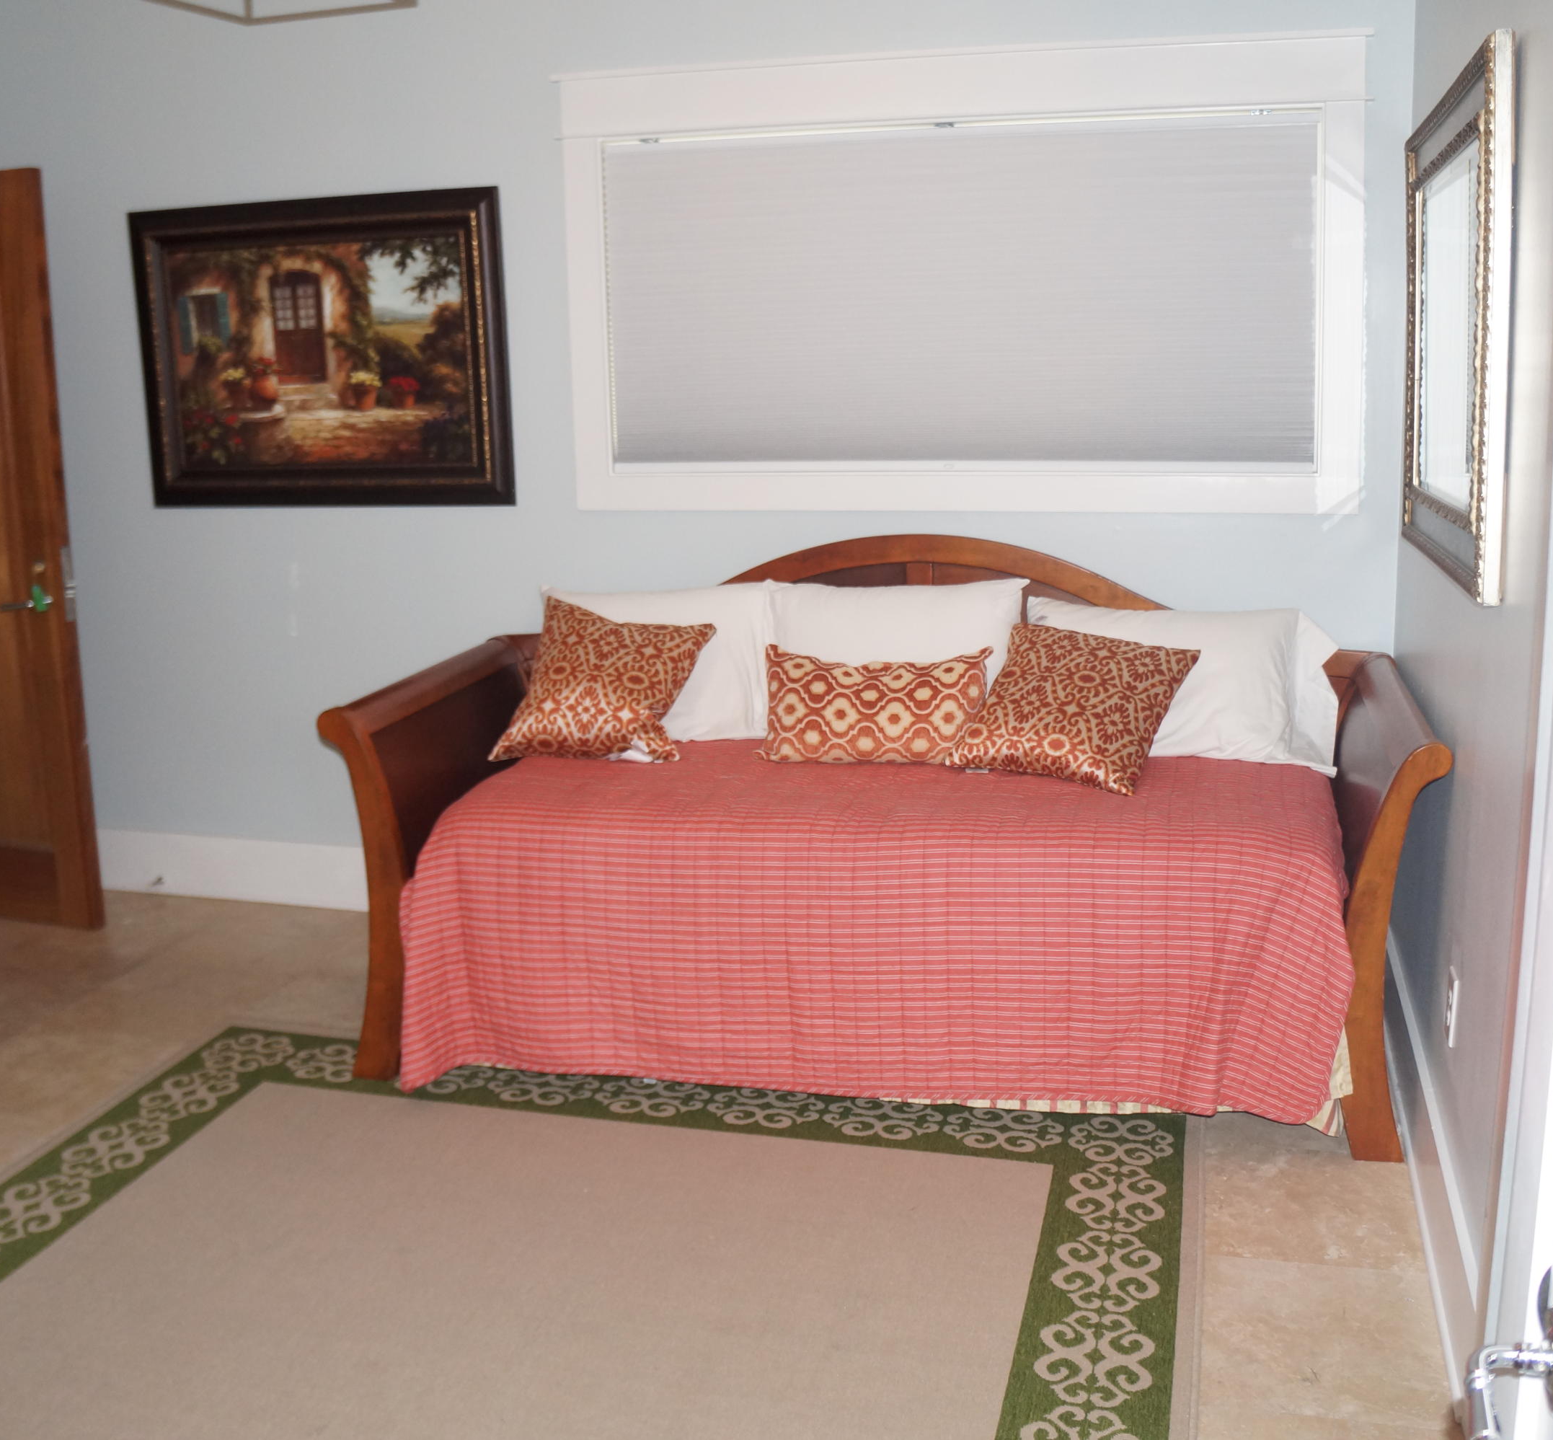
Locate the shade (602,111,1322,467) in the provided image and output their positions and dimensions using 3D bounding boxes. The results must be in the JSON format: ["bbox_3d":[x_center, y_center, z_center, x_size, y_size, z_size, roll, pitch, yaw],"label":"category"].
[{"bbox_3d":[0.414,-1.025,3.948,1.744,0.820,0.045,2,11,16],"label":"shade"}]

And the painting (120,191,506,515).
[{"bbox_3d":[-1.242,-0.989,4.381,1.125,0.815,0.045,2,11,16],"label":"painting"}]

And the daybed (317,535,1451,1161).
[{"bbox_3d":[0.247,0.172,3.644,2.240,1.101,1.031,2,11,16],"label":"daybed"}]

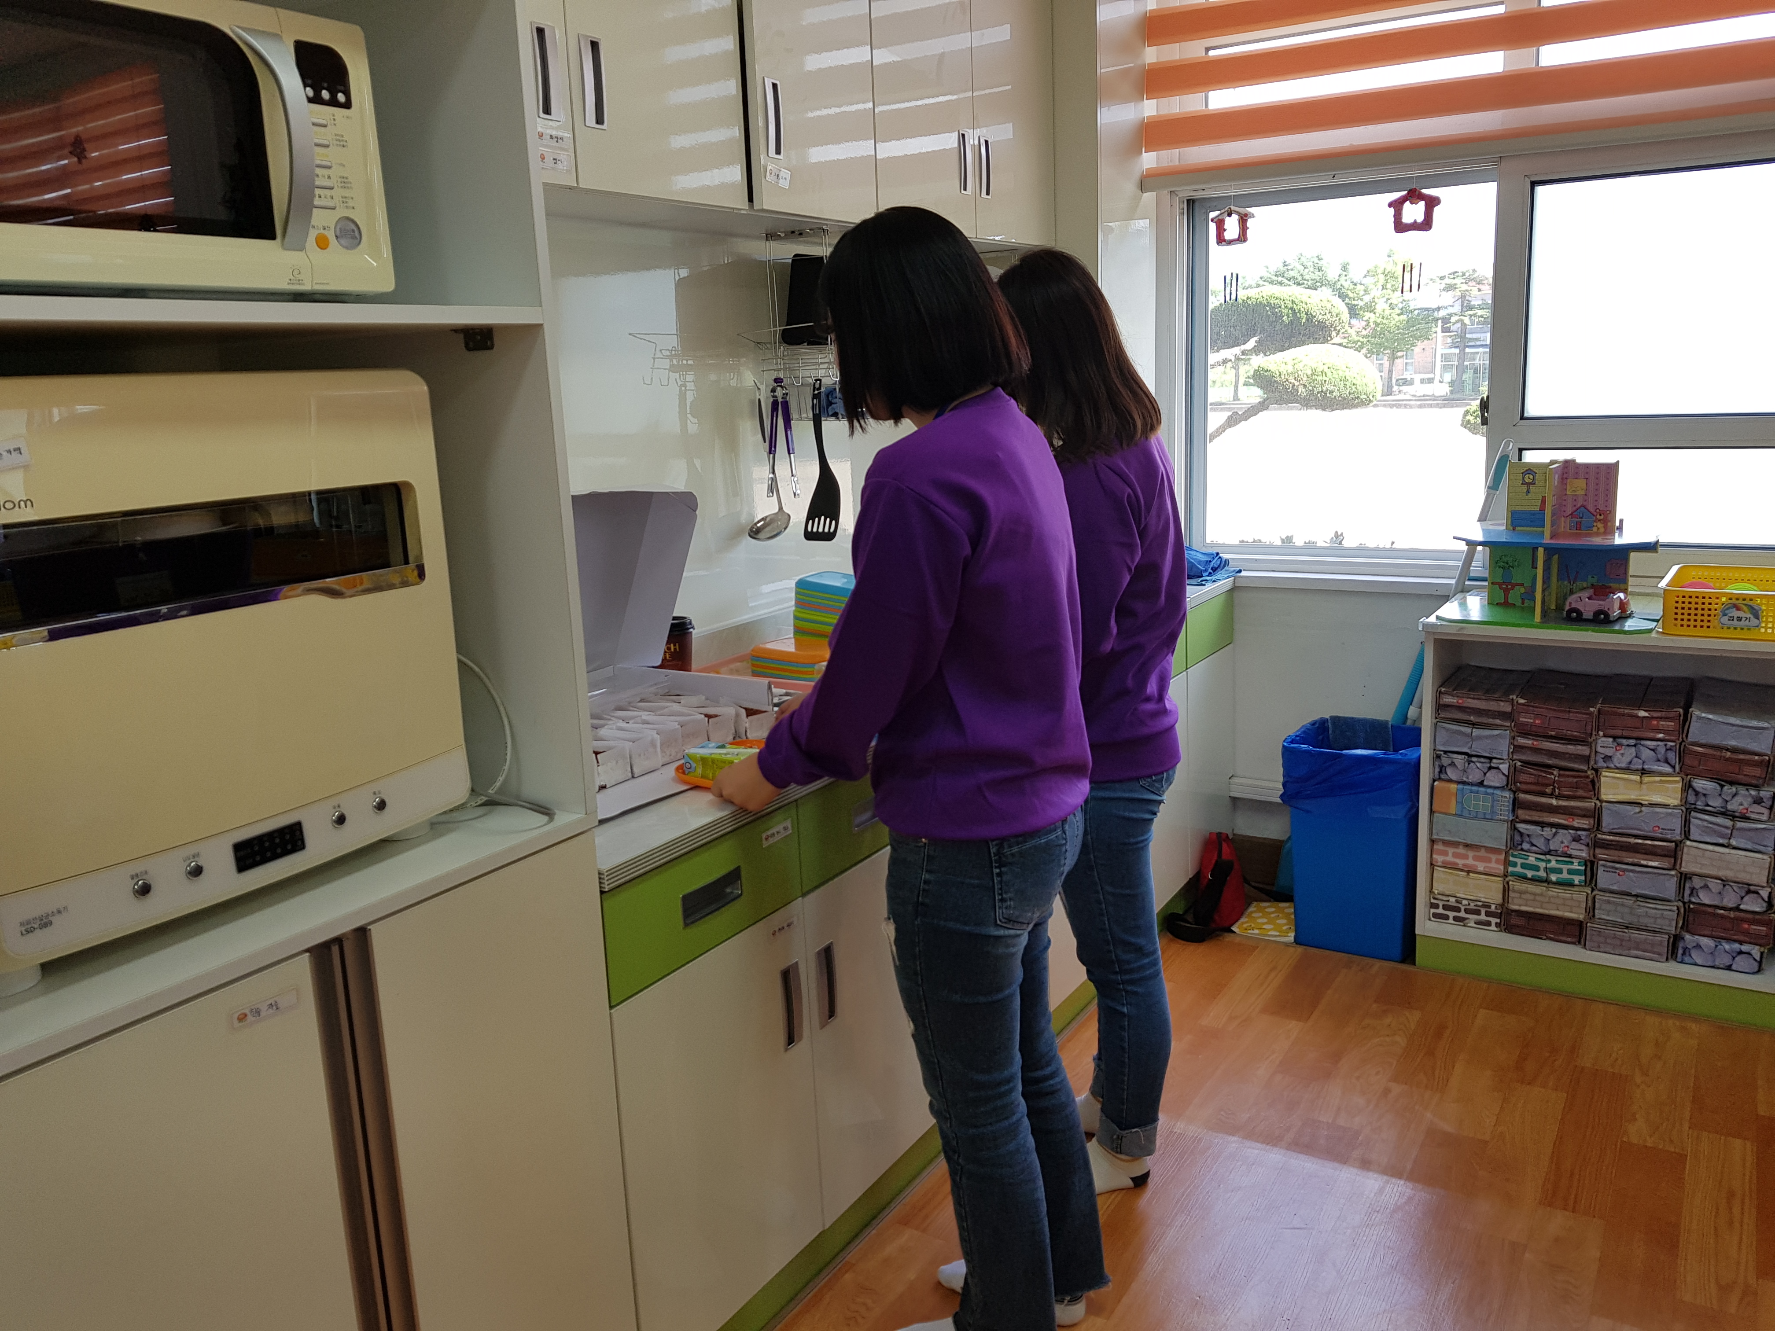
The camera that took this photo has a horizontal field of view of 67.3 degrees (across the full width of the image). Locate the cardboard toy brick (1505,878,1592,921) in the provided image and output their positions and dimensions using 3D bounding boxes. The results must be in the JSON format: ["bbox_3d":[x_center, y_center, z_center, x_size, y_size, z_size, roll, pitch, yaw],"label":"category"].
[{"bbox_3d":[1.515,0.479,3.024,0.157,0.067,0.295,5,14,32],"label":"cardboard toy brick"}]

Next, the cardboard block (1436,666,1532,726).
[{"bbox_3d":[1.365,0.065,3.035,0.152,0.066,0.300,5,14,32],"label":"cardboard block"}]

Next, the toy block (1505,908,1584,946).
[{"bbox_3d":[1.566,0.564,3.147,0.154,0.063,0.290,5,14,31],"label":"toy block"}]

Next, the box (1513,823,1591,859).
[{"bbox_3d":[1.511,0.349,2.995,0.151,0.064,0.295,5,14,32],"label":"box"}]

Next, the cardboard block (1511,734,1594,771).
[{"bbox_3d":[1.493,0.159,2.961,0.153,0.063,0.295,5,14,32],"label":"cardboard block"}]

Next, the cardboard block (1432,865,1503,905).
[{"bbox_3d":[1.385,0.466,3.120,0.152,0.066,0.300,5,14,32],"label":"cardboard block"}]

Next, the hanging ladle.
[{"bbox_3d":[-0.244,-0.402,2.636,0.090,0.300,0.083,-12,16,-38],"label":"hanging ladle"}]

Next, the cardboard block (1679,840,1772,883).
[{"bbox_3d":[1.779,0.373,2.827,0.153,0.066,0.295,5,14,32],"label":"cardboard block"}]

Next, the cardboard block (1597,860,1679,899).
[{"bbox_3d":[1.686,0.434,2.991,0.152,0.068,0.300,5,14,29],"label":"cardboard block"}]

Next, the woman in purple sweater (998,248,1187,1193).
[{"bbox_3d":[0.300,0.097,2.376,0.460,1.610,0.440,3,13,22],"label":"woman in purple sweater"}]

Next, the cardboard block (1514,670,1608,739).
[{"bbox_3d":[1.517,0.091,3.007,0.152,0.070,0.300,5,14,29],"label":"cardboard block"}]

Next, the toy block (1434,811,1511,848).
[{"bbox_3d":[1.413,0.351,3.189,0.158,0.069,0.290,5,14,31],"label":"toy block"}]

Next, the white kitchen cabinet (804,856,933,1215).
[{"bbox_3d":[-0.217,0.537,2.241,0.500,0.532,0.395,5,14,32],"label":"white kitchen cabinet"}]

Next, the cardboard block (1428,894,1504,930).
[{"bbox_3d":[1.387,0.529,3.134,0.152,0.066,0.300,5,14,32],"label":"cardboard block"}]

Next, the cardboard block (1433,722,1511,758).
[{"bbox_3d":[1.378,0.136,3.099,0.152,0.068,0.300,5,14,29],"label":"cardboard block"}]

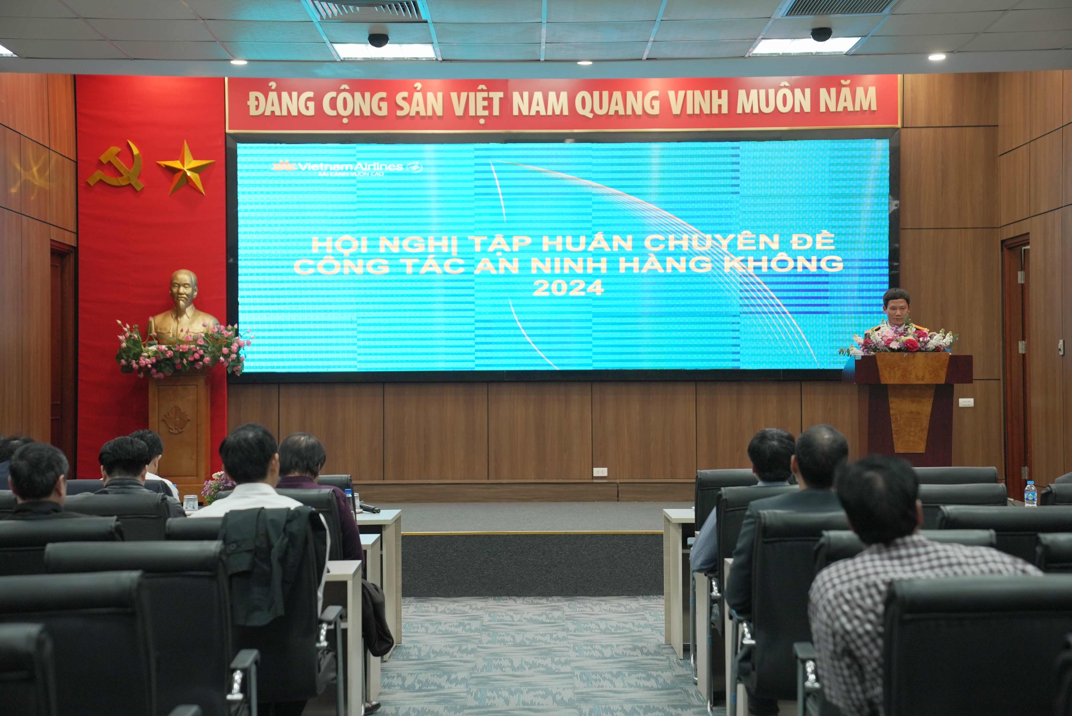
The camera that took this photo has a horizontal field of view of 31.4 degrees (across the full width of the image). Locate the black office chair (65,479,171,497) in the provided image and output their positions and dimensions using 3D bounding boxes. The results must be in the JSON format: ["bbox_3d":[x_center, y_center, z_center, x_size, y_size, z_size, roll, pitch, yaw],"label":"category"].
[{"bbox_3d":[-1.956,1.074,9.102,0.550,1.010,0.620,0,-1,3],"label":"black office chair"}]

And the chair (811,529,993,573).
[{"bbox_3d":[1.000,0.972,5.376,0.560,1.015,0.640,0,-1,0],"label":"chair"}]

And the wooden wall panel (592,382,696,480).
[{"bbox_3d":[0.929,0.624,16.368,0.893,0.844,0.025,0,-1,0],"label":"wooden wall panel"}]

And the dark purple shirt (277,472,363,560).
[{"bbox_3d":[-0.985,0.809,7.965,0.520,0.640,0.400,0,-1,2],"label":"dark purple shirt"}]

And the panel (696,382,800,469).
[{"bbox_3d":[1.848,0.634,16.550,0.898,0.854,0.030,0,-1,0],"label":"panel"}]

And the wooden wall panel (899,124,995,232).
[{"bbox_3d":[3.561,-1.546,16.407,0.826,0.866,0.025,0,-1,0],"label":"wooden wall panel"}]

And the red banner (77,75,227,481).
[{"bbox_3d":[-3.320,-0.619,16.483,1.283,3.622,0.040,0,-1,0],"label":"red banner"}]

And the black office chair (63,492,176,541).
[{"bbox_3d":[-1.659,1.027,7.539,0.560,1.015,0.640,0,-1,-6],"label":"black office chair"}]

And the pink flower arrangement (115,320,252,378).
[{"bbox_3d":[-2.884,-0.075,15.593,1.103,0.470,0.500,0,-1,0],"label":"pink flower arrangement"}]

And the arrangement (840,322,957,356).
[{"bbox_3d":[2.532,-0.132,13.311,0.806,0.250,0.320,0,-1,0],"label":"arrangement"}]

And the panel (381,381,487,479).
[{"bbox_3d":[-0.865,0.640,16.550,0.894,0.843,0.030,0,-1,0],"label":"panel"}]

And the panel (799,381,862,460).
[{"bbox_3d":[2.753,0.632,16.550,0.890,0.858,0.030,0,-1,0],"label":"panel"}]

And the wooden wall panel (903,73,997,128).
[{"bbox_3d":[3.602,-2.267,16.550,0.802,0.523,0.030,0,-1,0],"label":"wooden wall panel"}]

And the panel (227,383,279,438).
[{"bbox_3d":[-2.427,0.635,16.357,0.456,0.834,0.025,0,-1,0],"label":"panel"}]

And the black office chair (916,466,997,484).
[{"bbox_3d":[1.953,1.020,9.213,0.600,1.010,0.620,0,-1,0],"label":"black office chair"}]

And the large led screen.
[{"bbox_3d":[0.238,-0.880,16.437,5.596,1.962,0.100,0,-1,0],"label":"large led screen"}]

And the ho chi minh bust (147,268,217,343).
[{"bbox_3d":[-2.916,-0.422,15.748,0.598,0.623,0.360,0,-1,0],"label":"ho chi minh bust"}]

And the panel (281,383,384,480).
[{"bbox_3d":[-1.766,0.640,16.550,0.894,0.843,0.030,0,-1,0],"label":"panel"}]

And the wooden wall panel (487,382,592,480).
[{"bbox_3d":[0.036,0.627,16.365,0.893,0.844,0.025,0,-1,0],"label":"wooden wall panel"}]

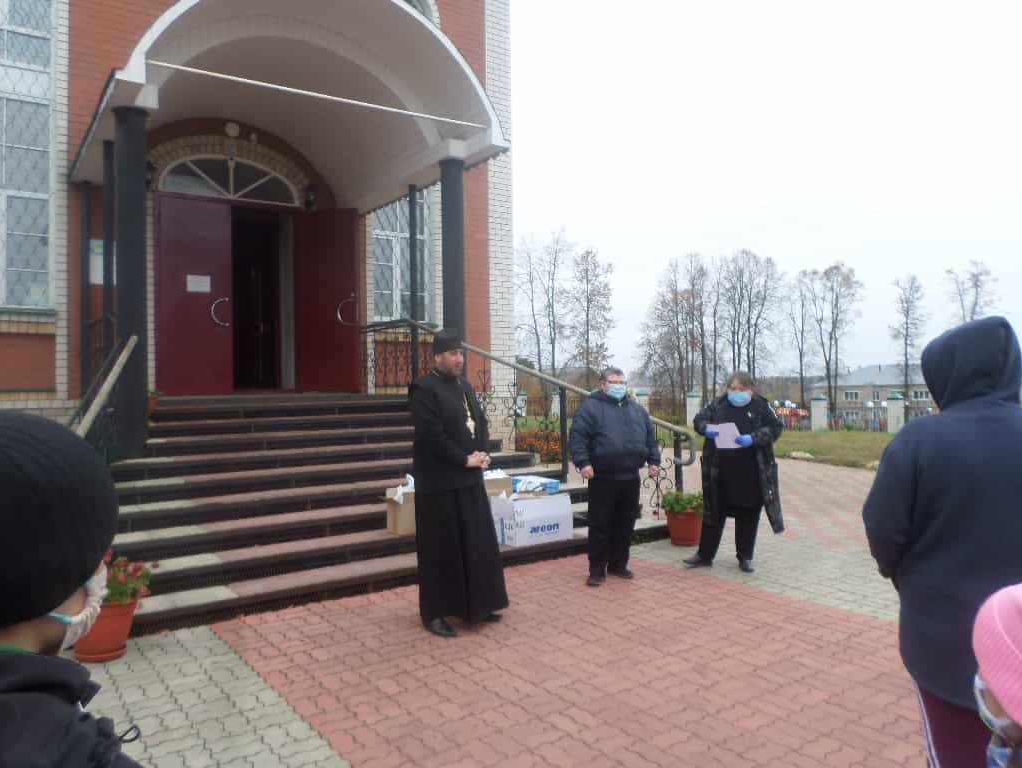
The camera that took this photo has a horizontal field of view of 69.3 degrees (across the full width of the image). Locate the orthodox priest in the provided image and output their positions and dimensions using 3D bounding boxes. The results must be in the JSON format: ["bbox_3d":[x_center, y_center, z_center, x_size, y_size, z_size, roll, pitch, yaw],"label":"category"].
[{"bbox_3d":[-0.344,0.599,4.640,0.580,1.850,0.500,-1,1,-45],"label":"orthodox priest"}]

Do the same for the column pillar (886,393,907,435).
[{"bbox_3d":[11.297,0.836,21.700,0.380,1.250,0.380,-1,0,-35],"label":"column pillar"}]

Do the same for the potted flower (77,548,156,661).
[{"bbox_3d":[-2.407,1.294,4.400,0.520,0.650,0.500,-1,0,-35],"label":"potted flower"}]

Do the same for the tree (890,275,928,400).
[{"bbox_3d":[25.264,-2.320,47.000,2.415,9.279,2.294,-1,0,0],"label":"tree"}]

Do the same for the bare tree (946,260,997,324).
[{"bbox_3d":[29.890,-2.759,48.000,3.375,10.515,3.206,-1,0,0],"label":"bare tree"}]

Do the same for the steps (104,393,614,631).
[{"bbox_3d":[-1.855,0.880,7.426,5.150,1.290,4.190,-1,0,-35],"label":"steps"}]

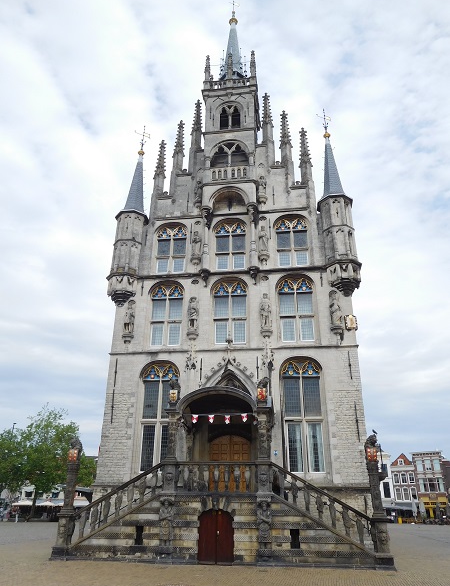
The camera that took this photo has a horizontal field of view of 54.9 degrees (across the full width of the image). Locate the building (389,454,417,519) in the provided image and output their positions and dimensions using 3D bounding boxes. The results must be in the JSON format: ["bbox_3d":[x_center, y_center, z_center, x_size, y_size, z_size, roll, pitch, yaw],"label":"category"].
[{"bbox_3d":[32.249,34.292,76.182,4.289,10.932,9.000,-13,-30,25],"label":"building"}]

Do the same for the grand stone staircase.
[{"bbox_3d":[-0.082,7.904,15.710,10.955,3.041,3.274,-3,-26,7],"label":"grand stone staircase"}]

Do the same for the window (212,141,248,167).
[{"bbox_3d":[0.279,-8.560,26.830,2.344,2.211,0.500,-3,-26,7],"label":"window"}]

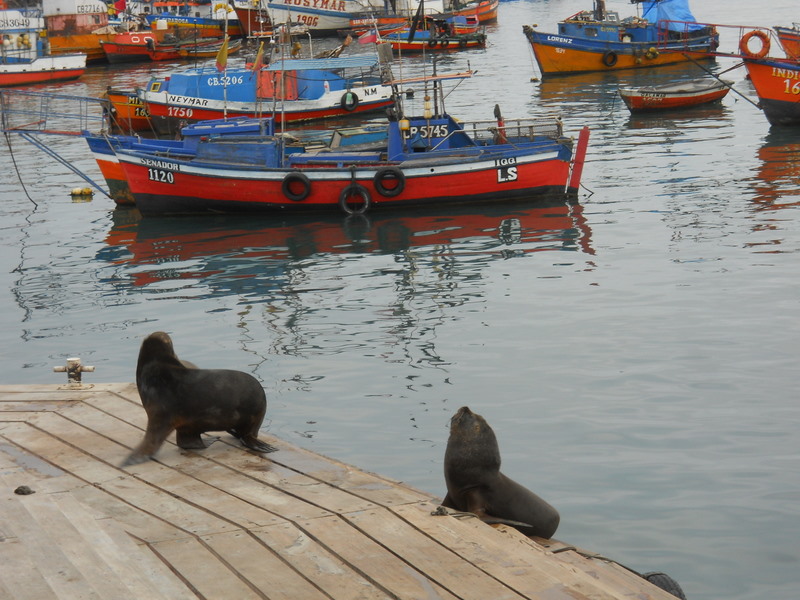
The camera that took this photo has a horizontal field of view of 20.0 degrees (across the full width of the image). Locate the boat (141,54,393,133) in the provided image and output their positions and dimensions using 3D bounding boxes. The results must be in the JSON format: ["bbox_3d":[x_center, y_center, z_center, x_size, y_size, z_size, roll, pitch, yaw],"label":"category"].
[{"bbox_3d":[-3.822,-6.148,66.682,8.800,1.800,2.600,-11,13,-40],"label":"boat"}]

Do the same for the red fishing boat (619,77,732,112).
[{"bbox_3d":[7.898,-5.939,65.485,4.200,0.780,1.550,-10,12,-37],"label":"red fishing boat"}]

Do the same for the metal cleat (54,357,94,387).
[{"bbox_3d":[-3.697,0.830,25.671,0.430,0.320,0.320,-3,10,0],"label":"metal cleat"}]

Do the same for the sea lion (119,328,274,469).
[{"bbox_3d":[-1.932,0.917,22.098,1.380,1.190,0.650,-3,10,-5],"label":"sea lion"}]

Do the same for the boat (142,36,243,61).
[{"bbox_3d":[-9.296,-11.174,100.478,4.600,0.900,1.500,-7,11,-27],"label":"boat"}]

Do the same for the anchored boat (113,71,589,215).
[{"bbox_3d":[-0.994,-3.269,46.398,9.600,2.650,2.600,-3,10,0],"label":"anchored boat"}]

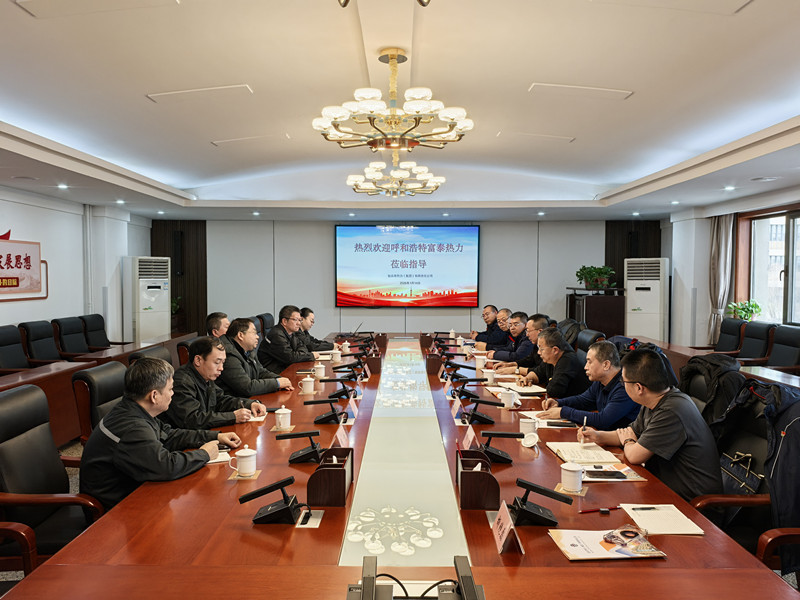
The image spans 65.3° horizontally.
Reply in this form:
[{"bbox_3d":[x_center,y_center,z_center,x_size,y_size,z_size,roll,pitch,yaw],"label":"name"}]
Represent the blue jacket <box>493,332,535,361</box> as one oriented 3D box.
[{"bbox_3d":[1.188,0.582,6.282,0.560,0.580,0.520,0,3,-12],"label":"blue jacket"}]

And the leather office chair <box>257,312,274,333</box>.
[{"bbox_3d":[-1.543,0.725,8.442,0.680,1.060,0.620,0,2,0],"label":"leather office chair"}]

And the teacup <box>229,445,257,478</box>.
[{"bbox_3d":[-0.680,0.693,2.714,0.122,0.134,0.095,0,2,0],"label":"teacup"}]

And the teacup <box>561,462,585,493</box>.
[{"bbox_3d":[0.682,0.682,2.454,0.110,0.117,0.088,-1,3,-28],"label":"teacup"}]

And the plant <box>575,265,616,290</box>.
[{"bbox_3d":[2.775,-0.321,8.835,0.560,0.350,0.450,0,2,0],"label":"plant"}]

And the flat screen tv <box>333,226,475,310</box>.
[{"bbox_3d":[0.129,-0.543,10.186,2.340,1.360,0.080,0,2,0],"label":"flat screen tv"}]

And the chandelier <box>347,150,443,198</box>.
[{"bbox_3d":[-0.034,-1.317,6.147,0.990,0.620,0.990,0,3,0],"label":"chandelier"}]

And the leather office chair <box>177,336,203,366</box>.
[{"bbox_3d":[-1.454,0.855,5.264,0.680,1.060,0.620,0,2,0],"label":"leather office chair"}]

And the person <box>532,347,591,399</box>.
[{"bbox_3d":[1.138,0.810,4.541,0.680,1.220,0.540,0,3,2],"label":"person"}]

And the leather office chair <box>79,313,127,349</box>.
[{"bbox_3d":[-3.744,0.734,8.149,0.680,1.060,0.620,0,2,0],"label":"leather office chair"}]

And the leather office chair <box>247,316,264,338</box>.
[{"bbox_3d":[-1.400,0.792,7.066,0.680,1.100,0.620,0,2,0],"label":"leather office chair"}]

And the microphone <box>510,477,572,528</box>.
[{"bbox_3d":[0.507,0.708,2.228,0.222,0.145,0.120,0,2,0],"label":"microphone"}]

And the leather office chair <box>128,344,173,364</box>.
[{"bbox_3d":[-1.386,0.909,4.218,0.680,1.100,0.620,0,2,0],"label":"leather office chair"}]

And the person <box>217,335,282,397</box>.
[{"bbox_3d":[-1.102,0.775,4.519,0.700,1.280,0.560,0,3,7],"label":"person"}]

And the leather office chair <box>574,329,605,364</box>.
[{"bbox_3d":[1.478,0.831,5.663,0.630,1.080,0.600,0,3,0],"label":"leather office chair"}]

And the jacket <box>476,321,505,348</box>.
[{"bbox_3d":[1.172,0.555,7.472,0.500,0.600,0.500,0,2,0],"label":"jacket"}]

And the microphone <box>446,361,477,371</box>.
[{"bbox_3d":[0.524,0.546,5.124,0.215,0.030,0.030,15,2,0],"label":"microphone"}]

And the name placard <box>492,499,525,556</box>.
[{"bbox_3d":[0.348,0.737,2.025,0.078,0.088,0.190,0,3,1],"label":"name placard"}]

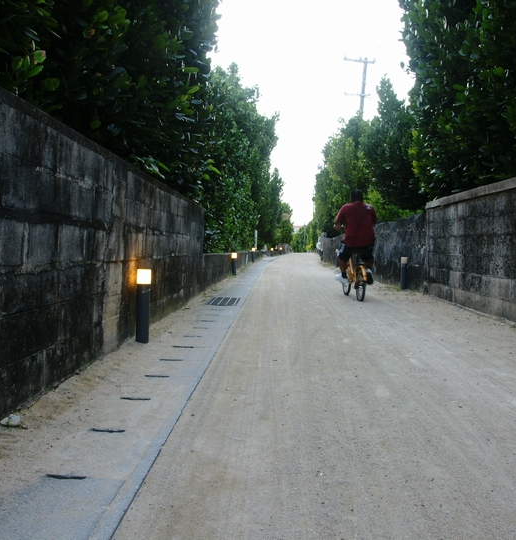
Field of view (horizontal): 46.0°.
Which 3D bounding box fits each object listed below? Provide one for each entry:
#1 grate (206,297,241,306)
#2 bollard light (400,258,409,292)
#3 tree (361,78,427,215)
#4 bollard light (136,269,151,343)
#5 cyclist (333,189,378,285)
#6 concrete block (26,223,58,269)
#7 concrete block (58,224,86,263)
[{"bbox_3d":[-0.423,0.438,7.919,0.380,0.045,1.070,0,2,1],"label":"grate"},{"bbox_3d":[2.486,0.056,10.291,0.102,0.540,0.102,0,2,2],"label":"bollard light"},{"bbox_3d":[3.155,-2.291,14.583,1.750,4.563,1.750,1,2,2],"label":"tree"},{"bbox_3d":[-0.840,0.254,4.421,0.100,0.530,0.100,0,2,2],"label":"bollard light"},{"bbox_3d":[1.348,-0.459,8.400,0.570,1.290,0.750,1,2,-1],"label":"cyclist"},{"bbox_3d":[-1.074,-0.125,2.808,0.165,0.190,0.385,0,2,2],"label":"concrete block"},{"bbox_3d":[-1.058,-0.140,3.227,0.150,0.194,0.407,1,2,1],"label":"concrete block"}]

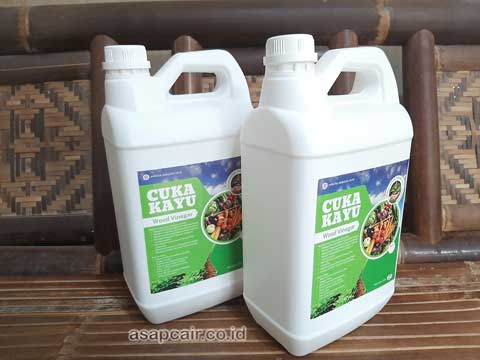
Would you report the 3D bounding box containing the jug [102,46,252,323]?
[{"bbox_3d":[-0.069,0.000,0.467,0.170,0.320,0.116,-12,21,-28],"label":"jug"}]

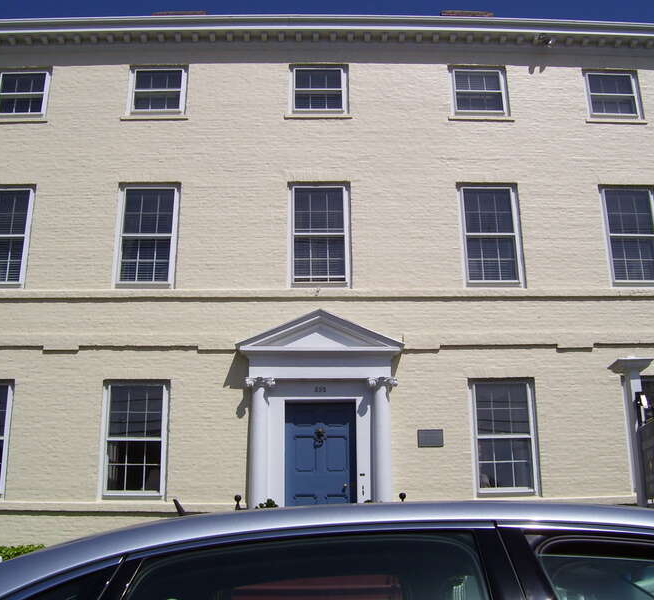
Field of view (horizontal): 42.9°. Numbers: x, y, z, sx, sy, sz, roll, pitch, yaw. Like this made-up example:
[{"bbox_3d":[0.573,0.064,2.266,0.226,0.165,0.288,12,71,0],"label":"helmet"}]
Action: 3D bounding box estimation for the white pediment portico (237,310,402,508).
[{"bbox_3d":[-0.105,1.998,12.867,2.660,3.760,0.480,0,-18,-1],"label":"white pediment portico"}]

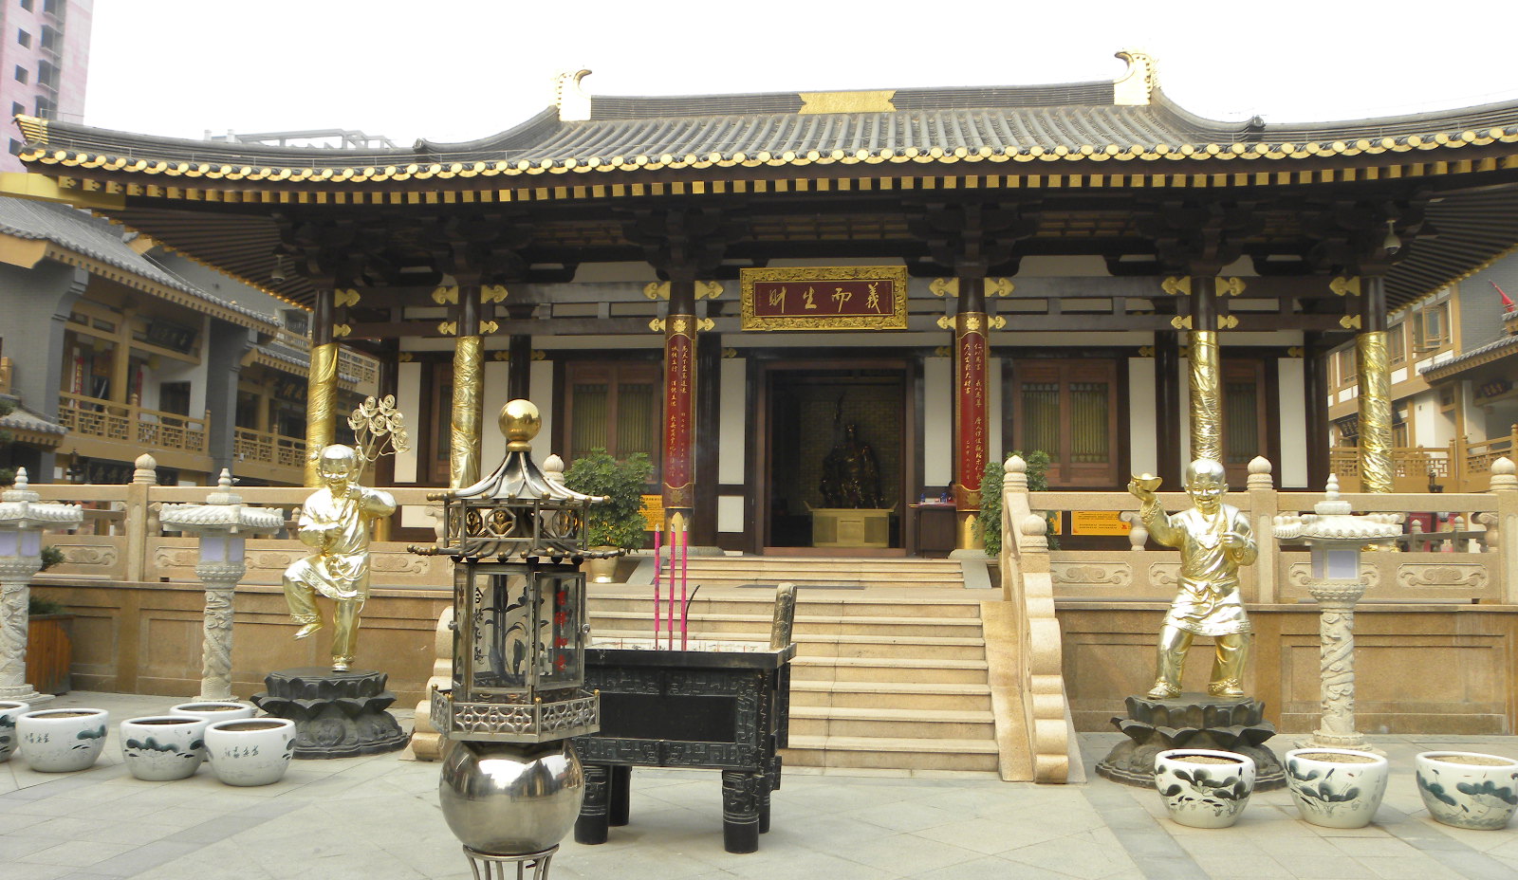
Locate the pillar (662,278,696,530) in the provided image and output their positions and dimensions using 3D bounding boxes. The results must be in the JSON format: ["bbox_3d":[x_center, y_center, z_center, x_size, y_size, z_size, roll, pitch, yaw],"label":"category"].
[{"bbox_3d":[-1.159,-0.346,16.587,0.460,4.060,0.460,0,-6,7],"label":"pillar"}]

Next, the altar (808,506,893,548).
[{"bbox_3d":[1.872,1.889,23.377,1.735,1.005,0.800,0,-6,7],"label":"altar"}]

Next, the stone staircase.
[{"bbox_3d":[0.354,1.961,11.863,3.650,1.420,7.500,0,-6,7],"label":"stone staircase"}]

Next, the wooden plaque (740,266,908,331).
[{"bbox_3d":[0.935,-2.016,16.287,2.370,0.910,0.150,0,4,7],"label":"wooden plaque"}]

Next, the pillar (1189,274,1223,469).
[{"bbox_3d":[6.144,-0.313,15.665,0.440,3.980,0.440,0,-6,7],"label":"pillar"}]

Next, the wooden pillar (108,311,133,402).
[{"bbox_3d":[-15.682,-1.648,28.050,0.408,3.005,0.408,0,-5,5],"label":"wooden pillar"}]

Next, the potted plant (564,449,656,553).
[{"bbox_3d":[-1.970,1.015,15.035,1.170,1.770,1.100,0,-6,7],"label":"potted plant"}]

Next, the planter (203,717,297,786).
[{"bbox_3d":[-3.260,2.005,7.320,0.540,0.365,0.540,0,-6,7],"label":"planter"}]

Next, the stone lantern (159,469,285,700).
[{"bbox_3d":[-4.746,1.357,10.084,0.680,2.160,0.680,0,-6,7],"label":"stone lantern"}]

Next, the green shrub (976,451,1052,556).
[{"bbox_3d":[3.022,0.835,13.543,0.945,1.435,0.898,0,-5,5],"label":"green shrub"}]

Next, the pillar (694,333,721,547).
[{"bbox_3d":[-0.793,-0.055,17.964,0.388,3.570,0.388,0,-5,5],"label":"pillar"}]

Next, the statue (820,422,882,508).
[{"bbox_3d":[1.952,0.544,23.906,1.293,1.820,1.050,0,-6,7],"label":"statue"}]

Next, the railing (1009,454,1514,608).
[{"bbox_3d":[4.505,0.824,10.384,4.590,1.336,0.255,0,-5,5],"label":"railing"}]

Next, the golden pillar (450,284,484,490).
[{"bbox_3d":[-4.104,-0.353,16.117,0.408,3.713,0.408,0,-5,5],"label":"golden pillar"}]

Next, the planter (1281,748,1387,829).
[{"bbox_3d":[3.411,2.065,6.745,0.564,0.388,0.564,0,-5,5],"label":"planter"}]

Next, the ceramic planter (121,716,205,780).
[{"bbox_3d":[-3.971,2.058,7.603,0.528,0.361,0.528,0,-5,5],"label":"ceramic planter"}]

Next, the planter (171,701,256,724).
[{"bbox_3d":[-3.766,2.055,7.865,0.535,0.360,0.535,0,-6,7],"label":"planter"}]

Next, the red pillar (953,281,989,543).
[{"bbox_3d":[2.897,-0.350,15.516,0.439,3.743,0.439,0,-5,5],"label":"red pillar"}]

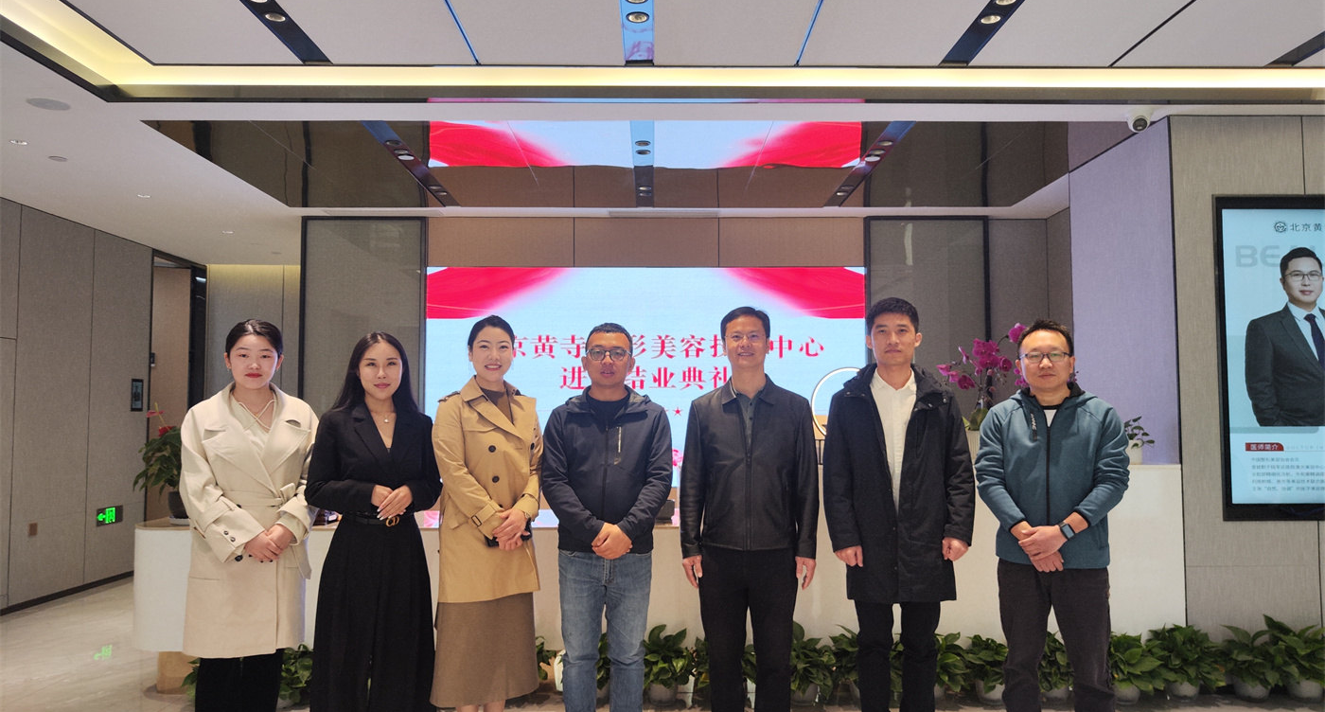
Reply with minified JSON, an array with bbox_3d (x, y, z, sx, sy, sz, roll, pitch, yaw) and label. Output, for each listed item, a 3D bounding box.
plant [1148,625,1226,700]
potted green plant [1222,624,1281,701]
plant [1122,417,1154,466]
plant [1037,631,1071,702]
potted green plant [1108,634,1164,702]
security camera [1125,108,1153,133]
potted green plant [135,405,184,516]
[{"bbox_3d":[2.469,1.442,4.335,0.360,0.334,0.340,0,-4,0],"label":"plant"},{"bbox_3d":[2.775,1.438,4.325,0.283,0.331,0.250,0,-3,0],"label":"potted green plant"},{"bbox_3d":[2.385,0.423,4.626,0.188,0.235,0.170,0,-3,0],"label":"plant"},{"bbox_3d":[1.834,1.455,4.300,0.300,0.303,0.300,0,-4,0],"label":"plant"},{"bbox_3d":[2.184,1.456,4.302,0.320,0.303,0.310,0,-4,0],"label":"potted green plant"},{"bbox_3d":[2.358,-1.153,4.540,0.125,0.100,0.125,-2,-4,26],"label":"security camera"},{"bbox_3d":[-2.380,0.539,4.577,0.480,0.597,0.450,0,-4,0],"label":"potted green plant"}]

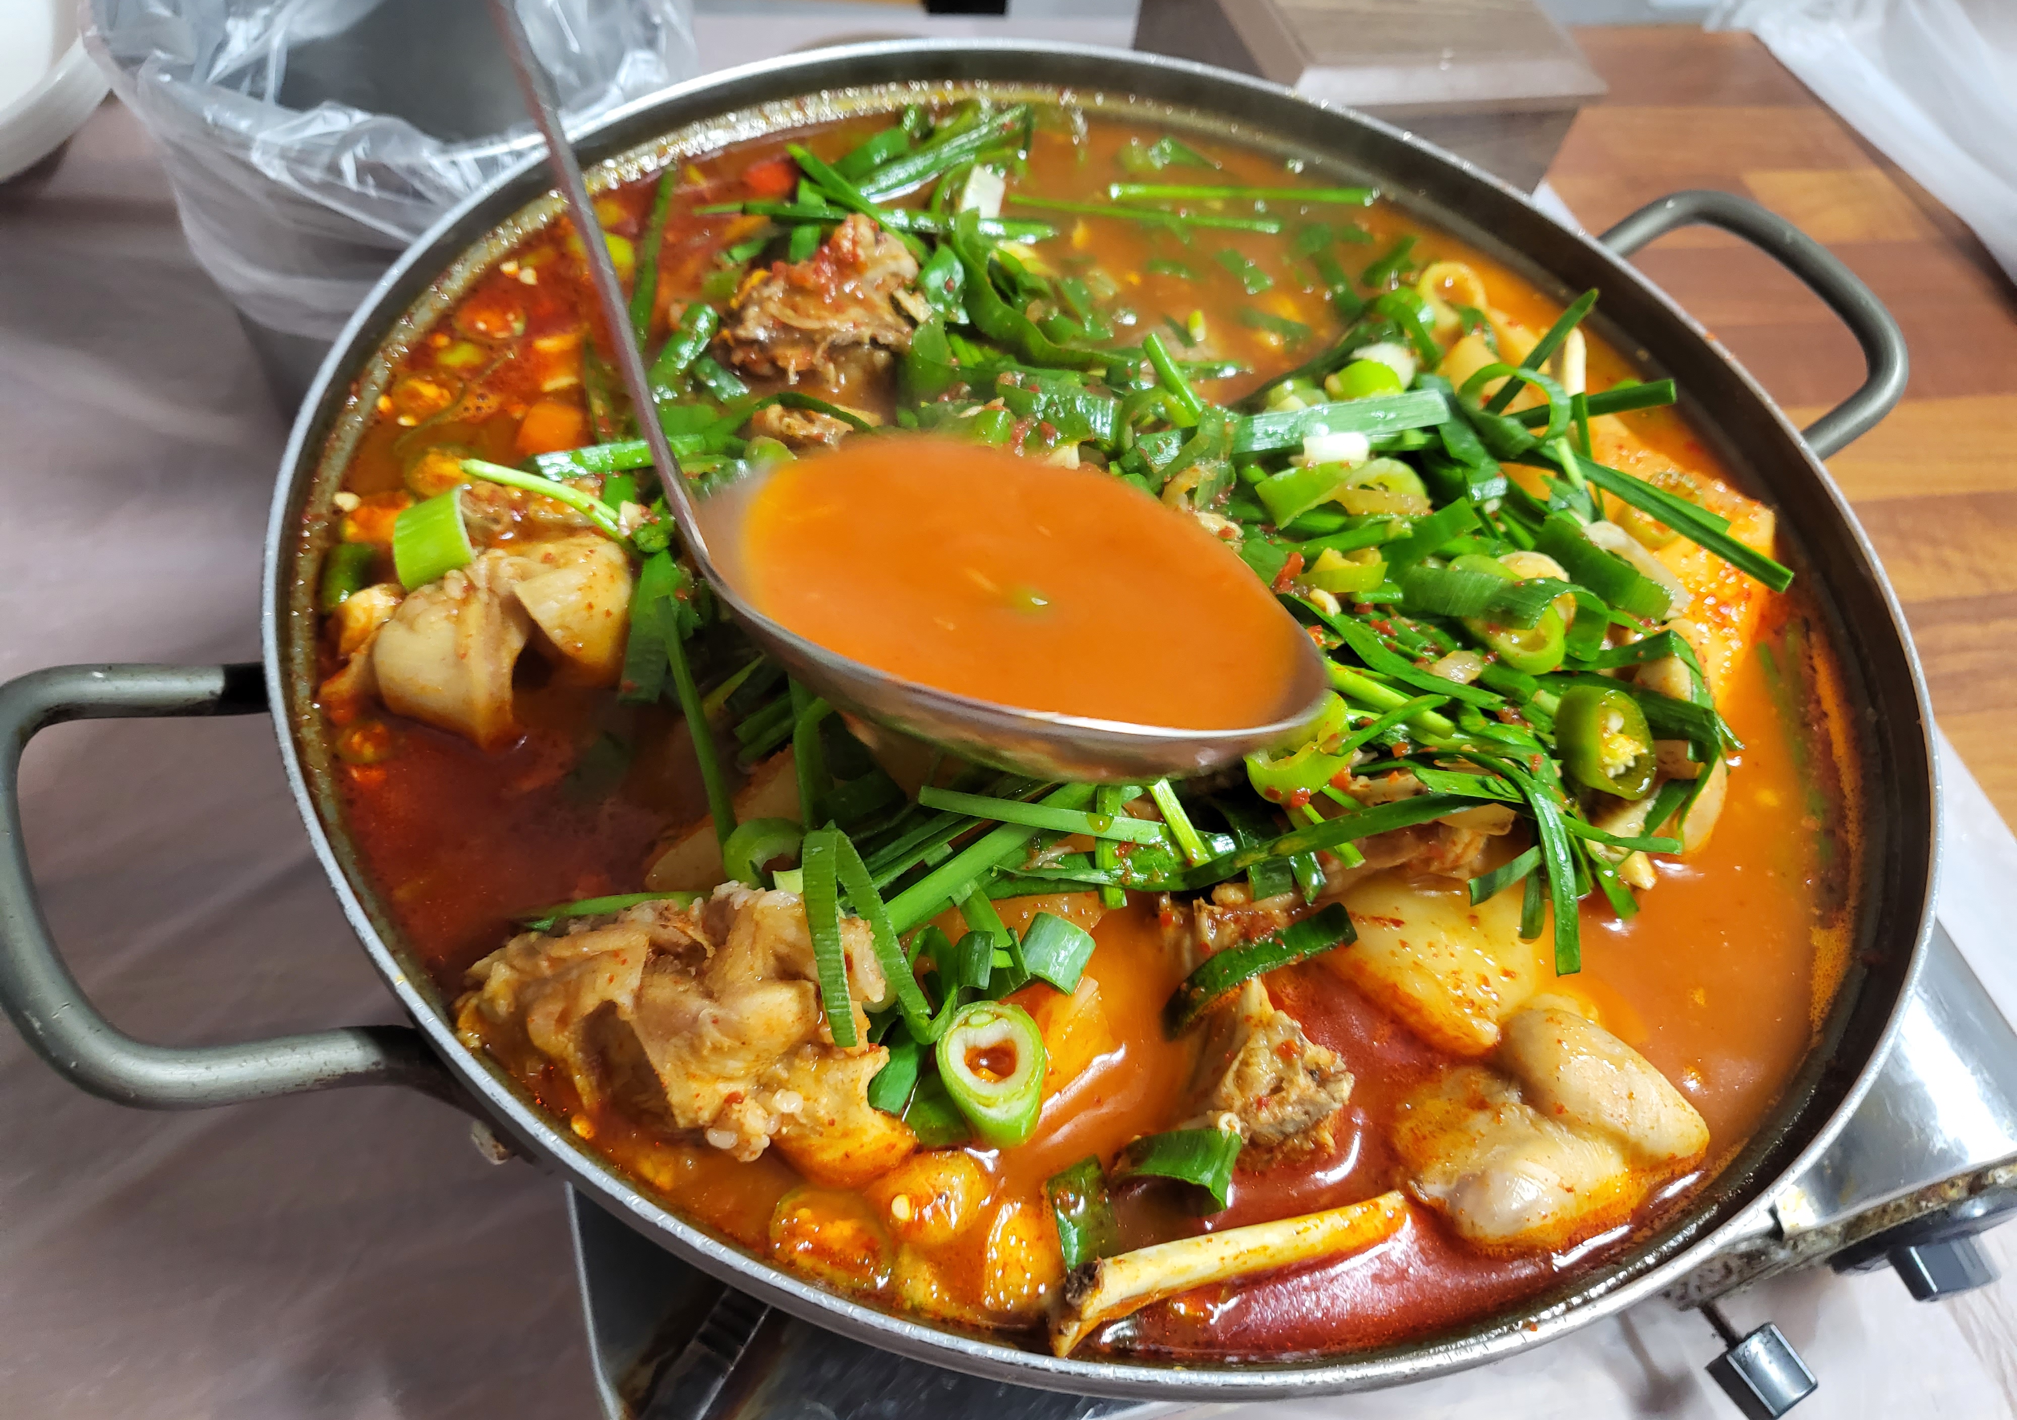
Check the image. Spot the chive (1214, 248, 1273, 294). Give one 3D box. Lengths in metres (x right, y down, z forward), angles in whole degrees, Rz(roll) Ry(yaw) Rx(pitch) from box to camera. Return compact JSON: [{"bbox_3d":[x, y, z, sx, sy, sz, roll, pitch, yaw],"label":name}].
[{"bbox_3d":[0.060,-0.112,0.388,0.006,0.002,0.016,-33,66,-28],"label":"chive"}]

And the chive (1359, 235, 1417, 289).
[{"bbox_3d":[0.113,-0.131,0.448,0.006,0.004,0.030,36,57,15],"label":"chive"}]

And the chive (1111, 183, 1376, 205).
[{"bbox_3d":[0.063,-0.137,0.404,0.075,0.004,0.004,-3,56,-12],"label":"chive"}]

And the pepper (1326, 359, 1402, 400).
[{"bbox_3d":[0.093,-0.084,0.401,0.021,0.011,0.014,-3,56,-12],"label":"pepper"}]

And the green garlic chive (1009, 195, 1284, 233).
[{"bbox_3d":[0.036,-0.129,0.394,0.072,0.003,0.003,3,55,-8],"label":"green garlic chive"}]

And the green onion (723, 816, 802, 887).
[{"bbox_3d":[-0.049,0.029,0.300,0.014,0.009,0.017,1,73,-10],"label":"green onion"}]

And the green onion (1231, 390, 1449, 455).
[{"bbox_3d":[0.086,-0.074,0.390,0.064,0.004,0.010,-9,77,-16],"label":"green onion"}]

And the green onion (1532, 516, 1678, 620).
[{"bbox_3d":[0.145,-0.033,0.369,0.033,0.007,0.013,35,71,8],"label":"green onion"}]

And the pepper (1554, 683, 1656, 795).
[{"bbox_3d":[0.114,0.006,0.289,0.018,0.011,0.021,-8,82,-39],"label":"pepper"}]

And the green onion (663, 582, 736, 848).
[{"bbox_3d":[-0.065,0.001,0.314,0.005,0.004,0.061,-10,60,-17],"label":"green onion"}]

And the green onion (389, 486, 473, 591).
[{"bbox_3d":[-0.110,-0.033,0.290,0.013,0.014,0.014,-20,59,-3],"label":"green onion"}]

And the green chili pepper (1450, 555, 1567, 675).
[{"bbox_3d":[0.118,-0.023,0.360,0.017,0.012,0.029,-37,77,-29],"label":"green chili pepper"}]

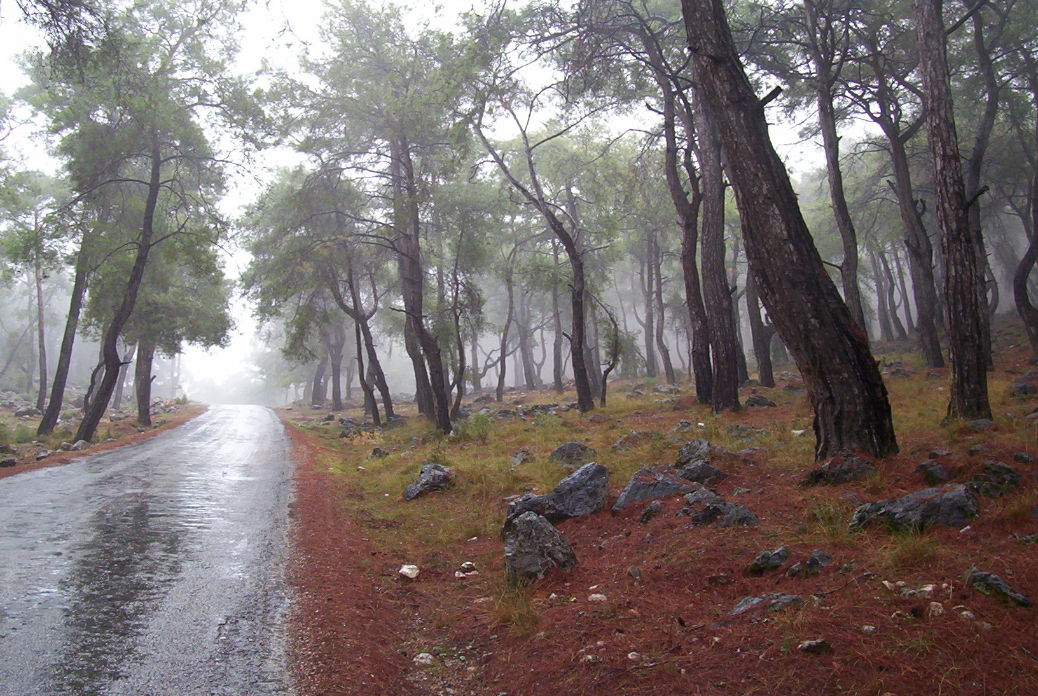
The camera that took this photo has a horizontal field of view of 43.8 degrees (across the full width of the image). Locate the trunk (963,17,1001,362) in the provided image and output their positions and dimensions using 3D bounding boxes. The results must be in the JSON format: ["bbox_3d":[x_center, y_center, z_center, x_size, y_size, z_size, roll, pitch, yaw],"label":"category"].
[{"bbox_3d":[7.888,-2.733,22.000,0.560,6.170,0.450,0,-2,0],"label":"trunk"}]

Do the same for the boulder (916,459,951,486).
[{"bbox_3d":[3.013,0.909,9.400,0.249,0.195,0.240,0,-2,0],"label":"boulder"}]

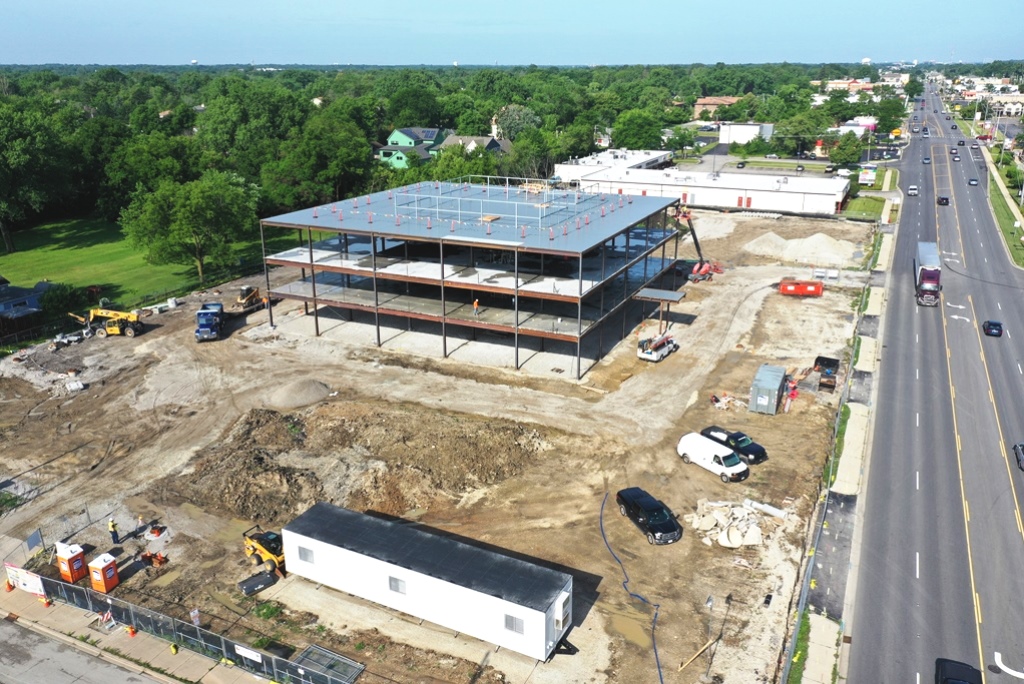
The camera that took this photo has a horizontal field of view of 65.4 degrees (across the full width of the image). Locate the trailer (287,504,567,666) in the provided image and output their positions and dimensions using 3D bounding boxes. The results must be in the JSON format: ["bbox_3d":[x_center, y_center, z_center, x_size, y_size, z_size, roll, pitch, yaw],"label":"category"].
[{"bbox_3d":[-5.324,14.141,48.338,18.500,3.400,3.600,9,22,25],"label":"trailer"}]

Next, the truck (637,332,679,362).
[{"bbox_3d":[16.516,0.401,89.281,2.150,2.000,5.600,12,23,32],"label":"truck"}]

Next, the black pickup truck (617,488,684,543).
[{"bbox_3d":[9.629,12.093,56.157,2.050,1.930,6.000,-7,21,-20],"label":"black pickup truck"}]

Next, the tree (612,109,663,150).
[{"bbox_3d":[40.079,-67.452,255.539,15.800,15.200,15.800,9,21,24],"label":"tree"}]

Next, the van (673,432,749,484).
[{"bbox_3d":[16.281,9.260,64.049,2.020,2.100,6.000,-14,24,-34],"label":"van"}]

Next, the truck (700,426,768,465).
[{"bbox_3d":[18.460,8.575,66.338,1.970,1.780,5.500,-16,25,-38],"label":"truck"}]

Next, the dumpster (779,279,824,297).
[{"bbox_3d":[40.586,-7.544,111.900,5.900,1.650,2.300,2,20,7],"label":"dumpster"}]

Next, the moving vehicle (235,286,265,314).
[{"bbox_3d":[-34.623,-5.835,104.498,1.800,2.150,3.500,6,20,17],"label":"moving vehicle"}]

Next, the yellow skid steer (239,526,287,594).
[{"bbox_3d":[-15.519,13.663,52.191,3.550,2.050,1.900,13,24,34],"label":"yellow skid steer"}]

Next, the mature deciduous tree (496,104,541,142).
[{"bbox_3d":[2.169,-74.055,278.138,15.200,16.800,14.800,0,19,0],"label":"mature deciduous tree"}]

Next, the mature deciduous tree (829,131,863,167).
[{"bbox_3d":[101.879,-59.124,243.190,10.400,10.800,10.200,0,19,0],"label":"mature deciduous tree"}]

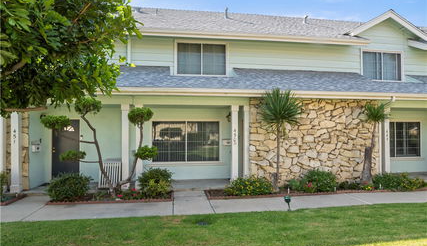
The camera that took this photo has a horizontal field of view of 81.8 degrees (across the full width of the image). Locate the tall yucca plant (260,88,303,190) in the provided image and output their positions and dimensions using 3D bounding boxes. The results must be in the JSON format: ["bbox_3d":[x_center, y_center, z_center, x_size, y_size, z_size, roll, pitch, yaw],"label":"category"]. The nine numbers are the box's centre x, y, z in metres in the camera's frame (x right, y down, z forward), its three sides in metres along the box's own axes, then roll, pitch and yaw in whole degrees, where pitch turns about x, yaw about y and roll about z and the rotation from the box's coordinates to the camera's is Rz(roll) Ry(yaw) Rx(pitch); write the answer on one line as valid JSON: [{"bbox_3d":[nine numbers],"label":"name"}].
[{"bbox_3d":[1.999,0.514,7.250,1.180,2.980,1.120,0,-1,-7],"label":"tall yucca plant"}]

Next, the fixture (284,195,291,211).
[{"bbox_3d":[1.751,1.887,5.780,0.160,0.360,0.160,0,-1,-7],"label":"fixture"}]

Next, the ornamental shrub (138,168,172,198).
[{"bbox_3d":[-1.658,1.670,7.050,0.950,0.760,0.820,0,-1,-7],"label":"ornamental shrub"}]

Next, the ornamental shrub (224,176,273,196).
[{"bbox_3d":[1.033,1.788,7.280,1.300,0.530,0.800,0,-1,-7],"label":"ornamental shrub"}]

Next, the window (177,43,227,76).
[{"bbox_3d":[-0.436,-2.305,8.950,1.800,1.160,0.100,0,-1,-7],"label":"window"}]

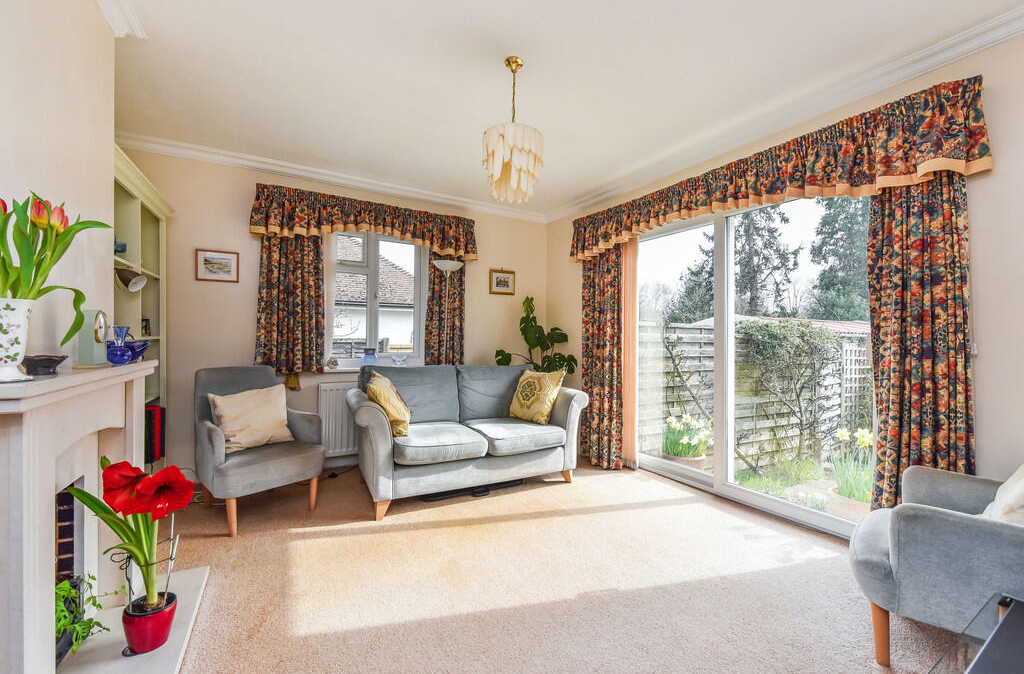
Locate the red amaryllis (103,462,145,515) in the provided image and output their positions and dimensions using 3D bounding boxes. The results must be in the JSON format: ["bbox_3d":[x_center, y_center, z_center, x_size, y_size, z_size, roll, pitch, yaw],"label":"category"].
[{"bbox_3d":[-1.292,0.507,1.336,0.138,0.182,0.153,0,0,-23],"label":"red amaryllis"}]

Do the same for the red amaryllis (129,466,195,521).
[{"bbox_3d":[-1.173,0.524,1.333,0.143,0.187,0.169,0,0,30],"label":"red amaryllis"}]

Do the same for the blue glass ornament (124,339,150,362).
[{"bbox_3d":[-1.508,0.054,1.580,0.120,0.088,0.120,0,0,-31],"label":"blue glass ornament"}]

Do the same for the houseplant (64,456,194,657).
[{"bbox_3d":[-1.266,0.732,1.339,0.307,0.629,0.256,0,0,-32],"label":"houseplant"}]

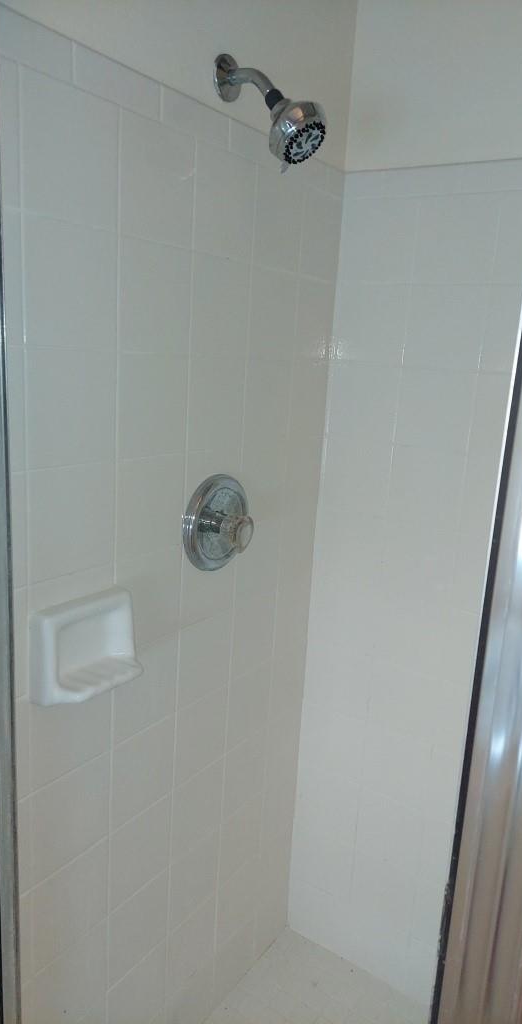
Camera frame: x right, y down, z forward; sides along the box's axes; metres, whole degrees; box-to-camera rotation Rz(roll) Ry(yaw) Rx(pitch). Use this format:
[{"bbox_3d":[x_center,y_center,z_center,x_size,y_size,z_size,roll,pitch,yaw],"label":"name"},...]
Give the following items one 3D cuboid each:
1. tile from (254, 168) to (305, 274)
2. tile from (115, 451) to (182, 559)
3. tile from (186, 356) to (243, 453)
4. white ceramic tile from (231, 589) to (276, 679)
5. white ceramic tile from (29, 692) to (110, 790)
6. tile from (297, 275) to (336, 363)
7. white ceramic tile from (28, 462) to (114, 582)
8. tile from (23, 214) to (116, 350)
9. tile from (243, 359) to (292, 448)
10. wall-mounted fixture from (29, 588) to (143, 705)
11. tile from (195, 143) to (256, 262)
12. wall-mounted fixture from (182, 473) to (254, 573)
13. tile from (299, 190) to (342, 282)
[{"bbox_3d":[0.030,-0.505,1.245,0.009,0.152,0.152,12,15,33],"label":"tile"},{"bbox_3d":[-0.173,-0.012,1.101,0.009,0.152,0.152,12,15,33],"label":"tile"},{"bbox_3d":[-0.076,-0.183,1.189,0.009,0.152,0.152,12,15,33],"label":"tile"},{"bbox_3d":[-0.016,0.242,1.410,0.009,0.151,0.151,12,15,33],"label":"white ceramic tile"},{"bbox_3d":[-0.278,0.310,1.045,0.009,0.152,0.152,12,15,33],"label":"white ceramic tile"},{"bbox_3d":[0.102,-0.374,1.382,0.009,0.150,0.129,12,15,34],"label":"tile"},{"bbox_3d":[-0.259,0.012,0.971,0.009,0.151,0.151,12,15,33],"label":"white ceramic tile"},{"bbox_3d":[-0.241,-0.287,0.906,0.009,0.152,0.152,12,15,33],"label":"tile"},{"bbox_3d":[0.011,-0.205,1.302,0.009,0.150,0.149,12,15,34],"label":"tile"},{"bbox_3d":[-0.236,0.190,0.995,0.069,0.127,0.160,12,15,33],"label":"wall-mounted fixture"},{"bbox_3d":[-0.057,-0.480,1.118,0.009,0.151,0.151,12,15,33],"label":"tile"},{"bbox_3d":[-0.052,0.024,1.211,0.073,0.171,0.171,12,15,33],"label":"wall-mounted fixture"},{"bbox_3d":[0.112,-0.527,1.362,0.009,0.152,0.135,12,15,33],"label":"tile"}]

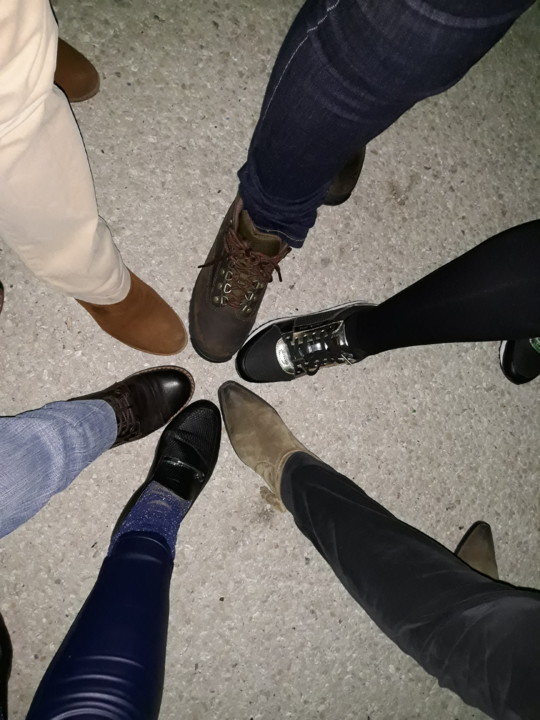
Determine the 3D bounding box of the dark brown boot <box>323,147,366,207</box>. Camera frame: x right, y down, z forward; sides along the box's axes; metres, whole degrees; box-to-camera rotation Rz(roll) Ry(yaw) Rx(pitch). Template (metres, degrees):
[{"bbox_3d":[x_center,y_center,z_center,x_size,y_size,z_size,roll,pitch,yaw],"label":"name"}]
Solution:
[{"bbox_3d":[0.113,-0.406,0.867,0.108,0.150,0.300,1,86,-5],"label":"dark brown boot"}]

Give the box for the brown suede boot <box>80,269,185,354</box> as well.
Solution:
[{"bbox_3d":[-0.242,-0.113,0.812,0.280,0.160,0.100,41,84,-1],"label":"brown suede boot"}]

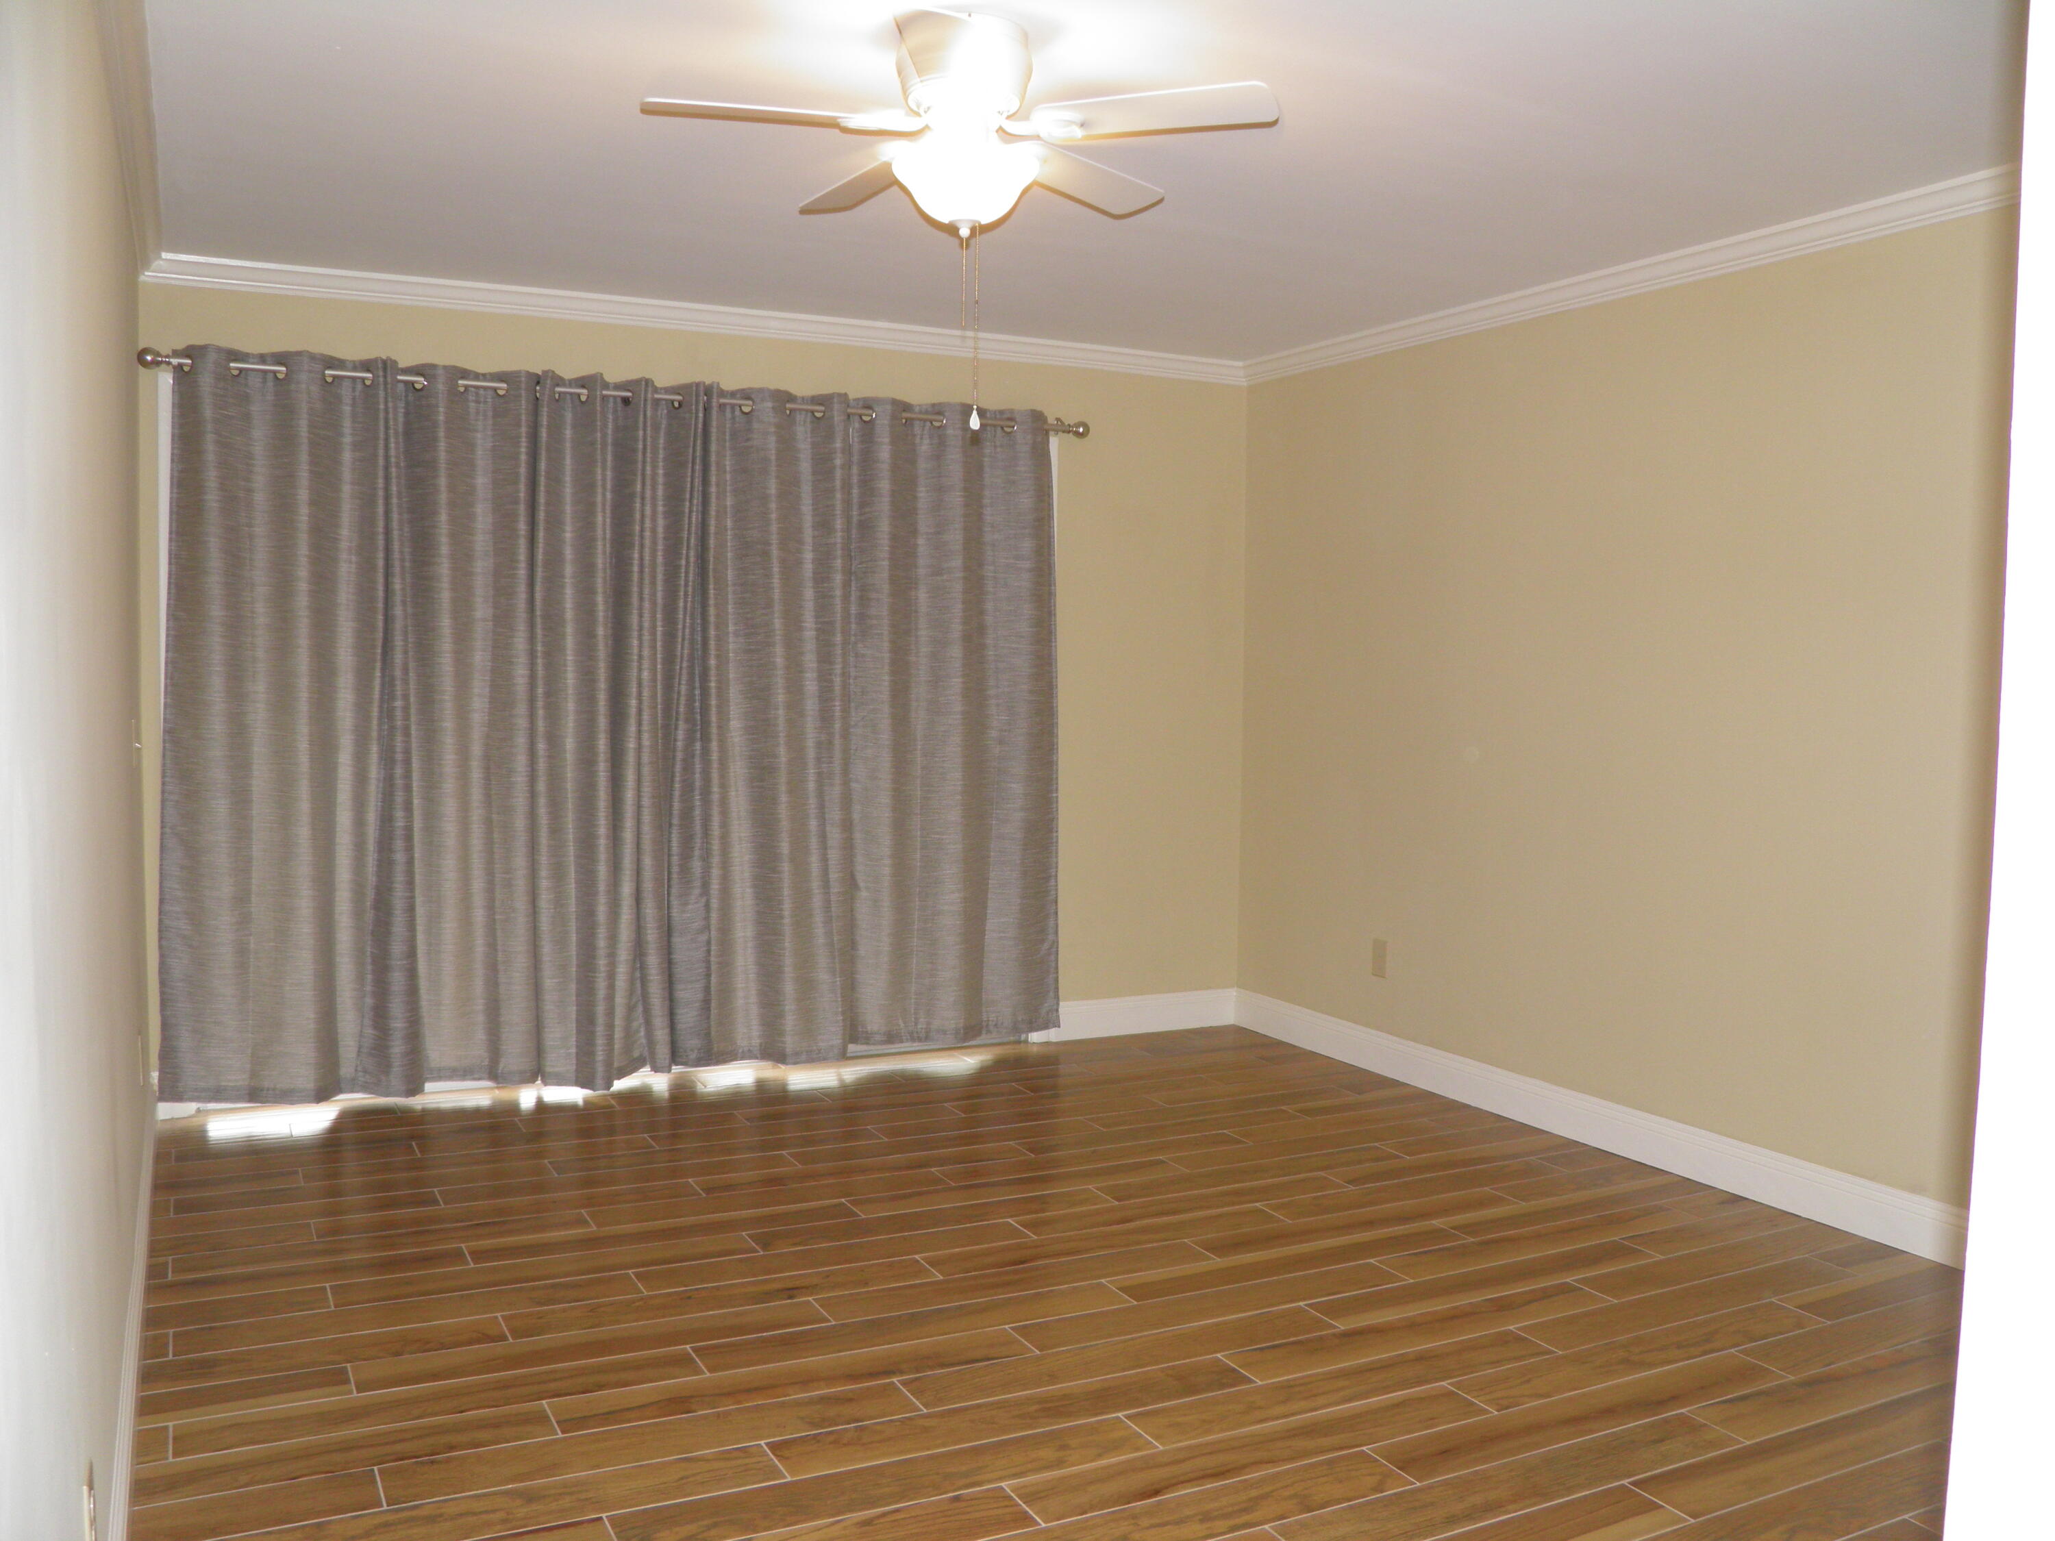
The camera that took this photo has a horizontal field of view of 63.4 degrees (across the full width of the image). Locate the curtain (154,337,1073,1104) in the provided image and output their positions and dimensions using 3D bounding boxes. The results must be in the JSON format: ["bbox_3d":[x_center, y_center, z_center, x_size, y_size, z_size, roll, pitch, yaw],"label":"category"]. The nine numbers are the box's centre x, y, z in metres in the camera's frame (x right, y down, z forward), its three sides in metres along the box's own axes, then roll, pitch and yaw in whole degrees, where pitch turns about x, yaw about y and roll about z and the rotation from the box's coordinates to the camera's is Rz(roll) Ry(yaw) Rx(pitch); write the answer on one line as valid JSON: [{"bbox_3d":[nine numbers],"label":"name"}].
[{"bbox_3d":[-1.120,-0.133,5.145,2.740,2.105,0.120,0,3,-27],"label":"curtain"}]

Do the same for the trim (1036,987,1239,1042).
[{"bbox_3d":[0.397,0.891,6.071,0.850,0.139,0.018,0,3,-27],"label":"trim"}]

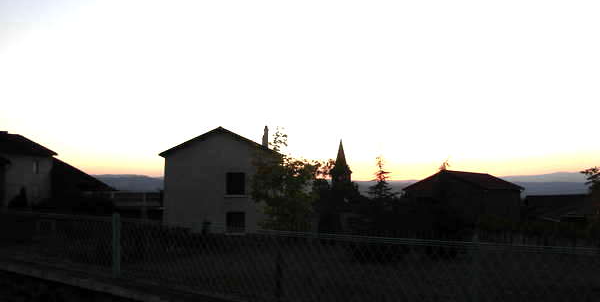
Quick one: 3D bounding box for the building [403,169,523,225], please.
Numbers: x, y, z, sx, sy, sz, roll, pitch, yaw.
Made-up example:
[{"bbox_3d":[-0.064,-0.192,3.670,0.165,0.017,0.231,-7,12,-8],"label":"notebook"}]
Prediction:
[{"bbox_3d":[16.500,4.601,64.852,7.900,5.100,12.300,-2,-3,34],"label":"building"}]

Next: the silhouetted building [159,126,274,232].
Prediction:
[{"bbox_3d":[-5.200,2.390,48.441,8.200,7.700,9.500,0,-3,2],"label":"silhouetted building"}]

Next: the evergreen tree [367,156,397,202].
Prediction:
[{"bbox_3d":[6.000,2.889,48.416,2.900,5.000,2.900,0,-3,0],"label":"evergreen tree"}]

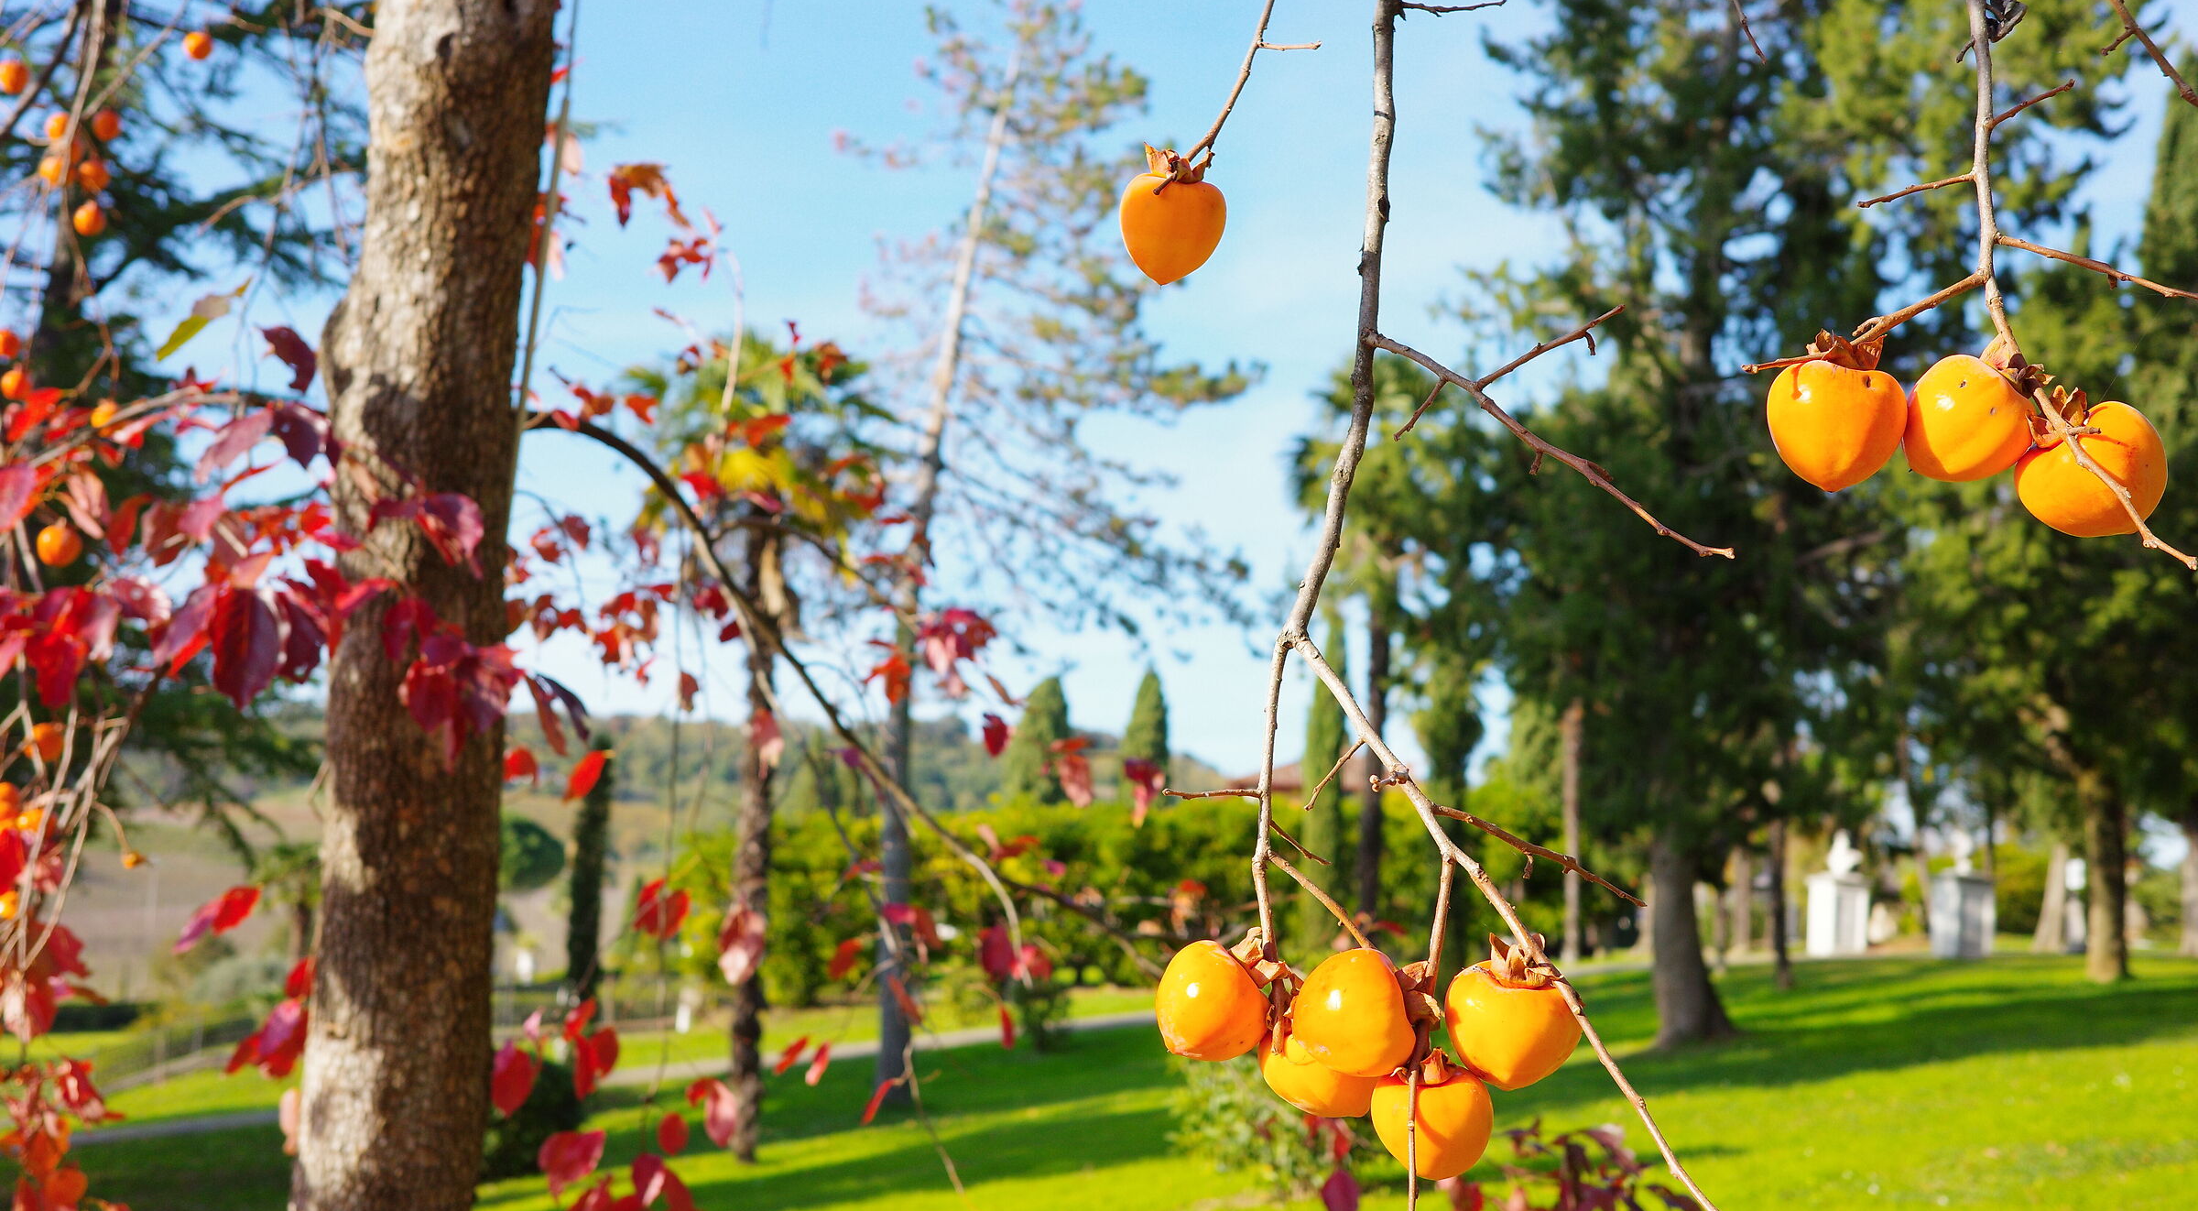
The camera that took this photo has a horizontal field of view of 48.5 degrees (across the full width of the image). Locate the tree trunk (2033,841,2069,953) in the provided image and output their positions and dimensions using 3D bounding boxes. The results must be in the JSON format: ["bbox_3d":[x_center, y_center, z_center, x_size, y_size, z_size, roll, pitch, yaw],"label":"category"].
[{"bbox_3d":[15.298,4.618,39.094,0.522,1.857,0.467,-2,-6,21],"label":"tree trunk"}]

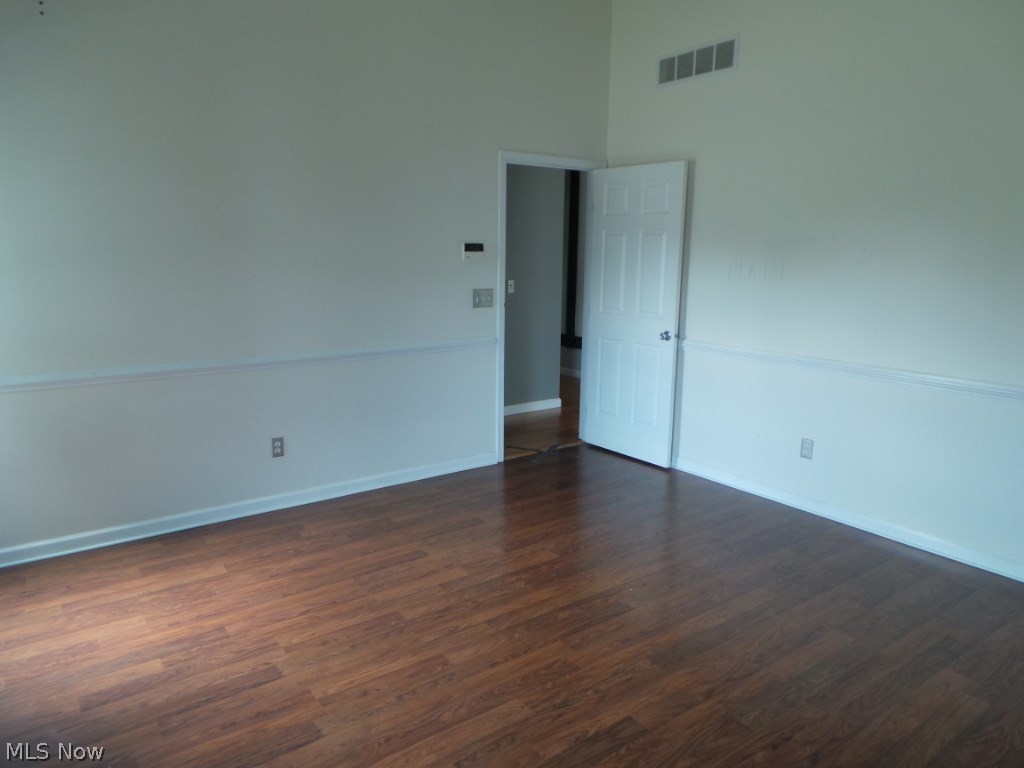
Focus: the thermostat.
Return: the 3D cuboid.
[{"bbox_3d":[-0.250,-0.855,4.443,0.146,0.118,0.029,-8,14,-35],"label":"thermostat"}]

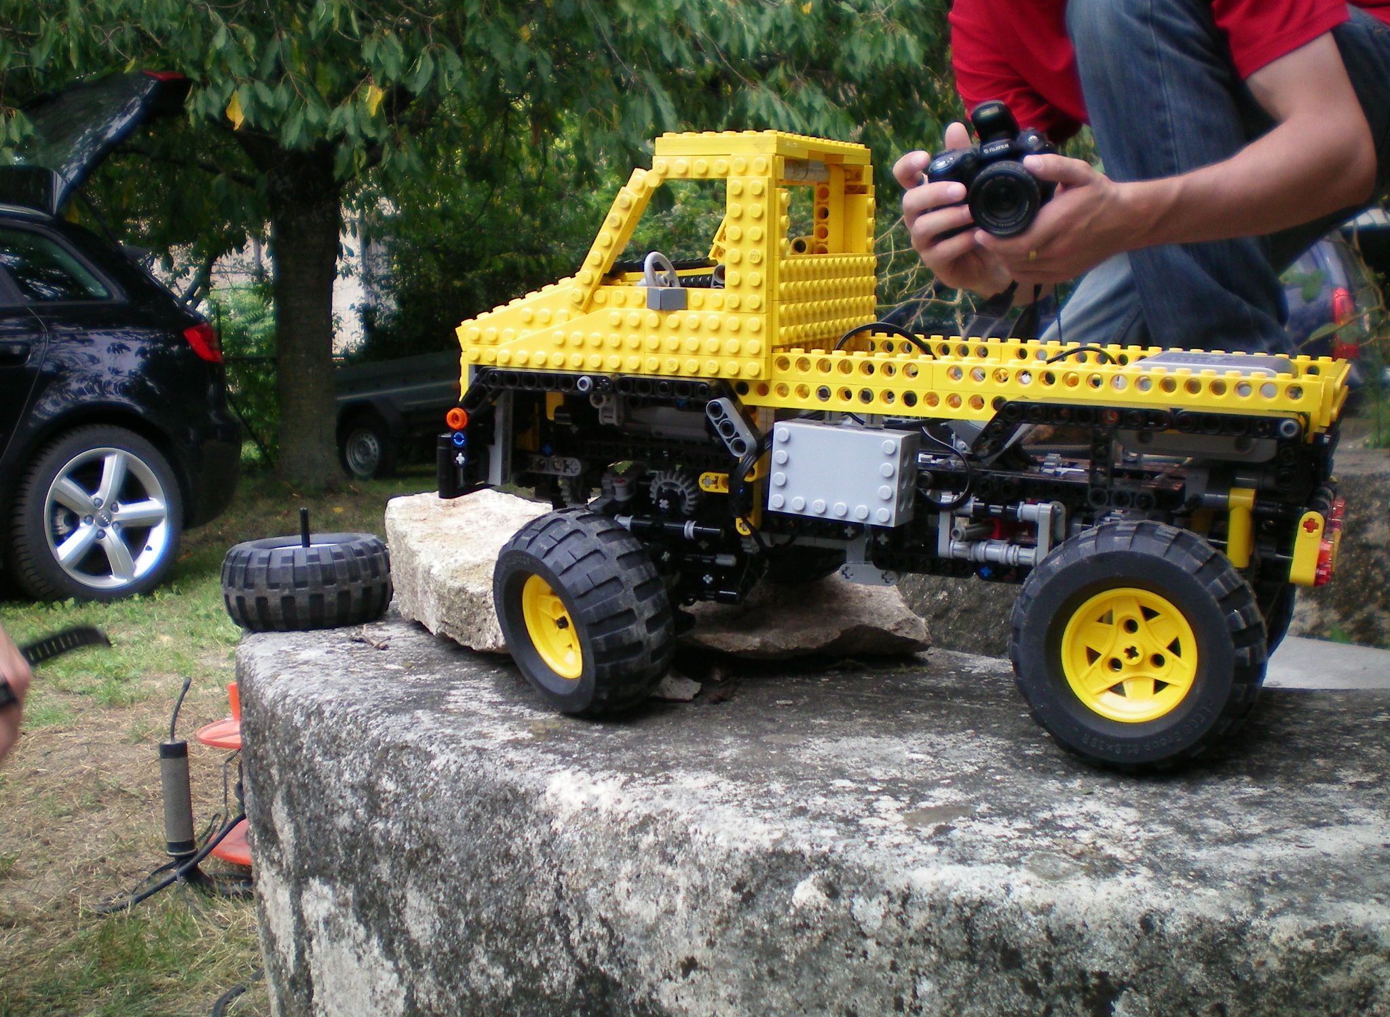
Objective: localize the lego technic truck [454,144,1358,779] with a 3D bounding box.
[{"bbox_3d":[0.075,-0.033,0.587,0.342,0.216,0.166,6,12,25],"label":"lego technic truck"}]

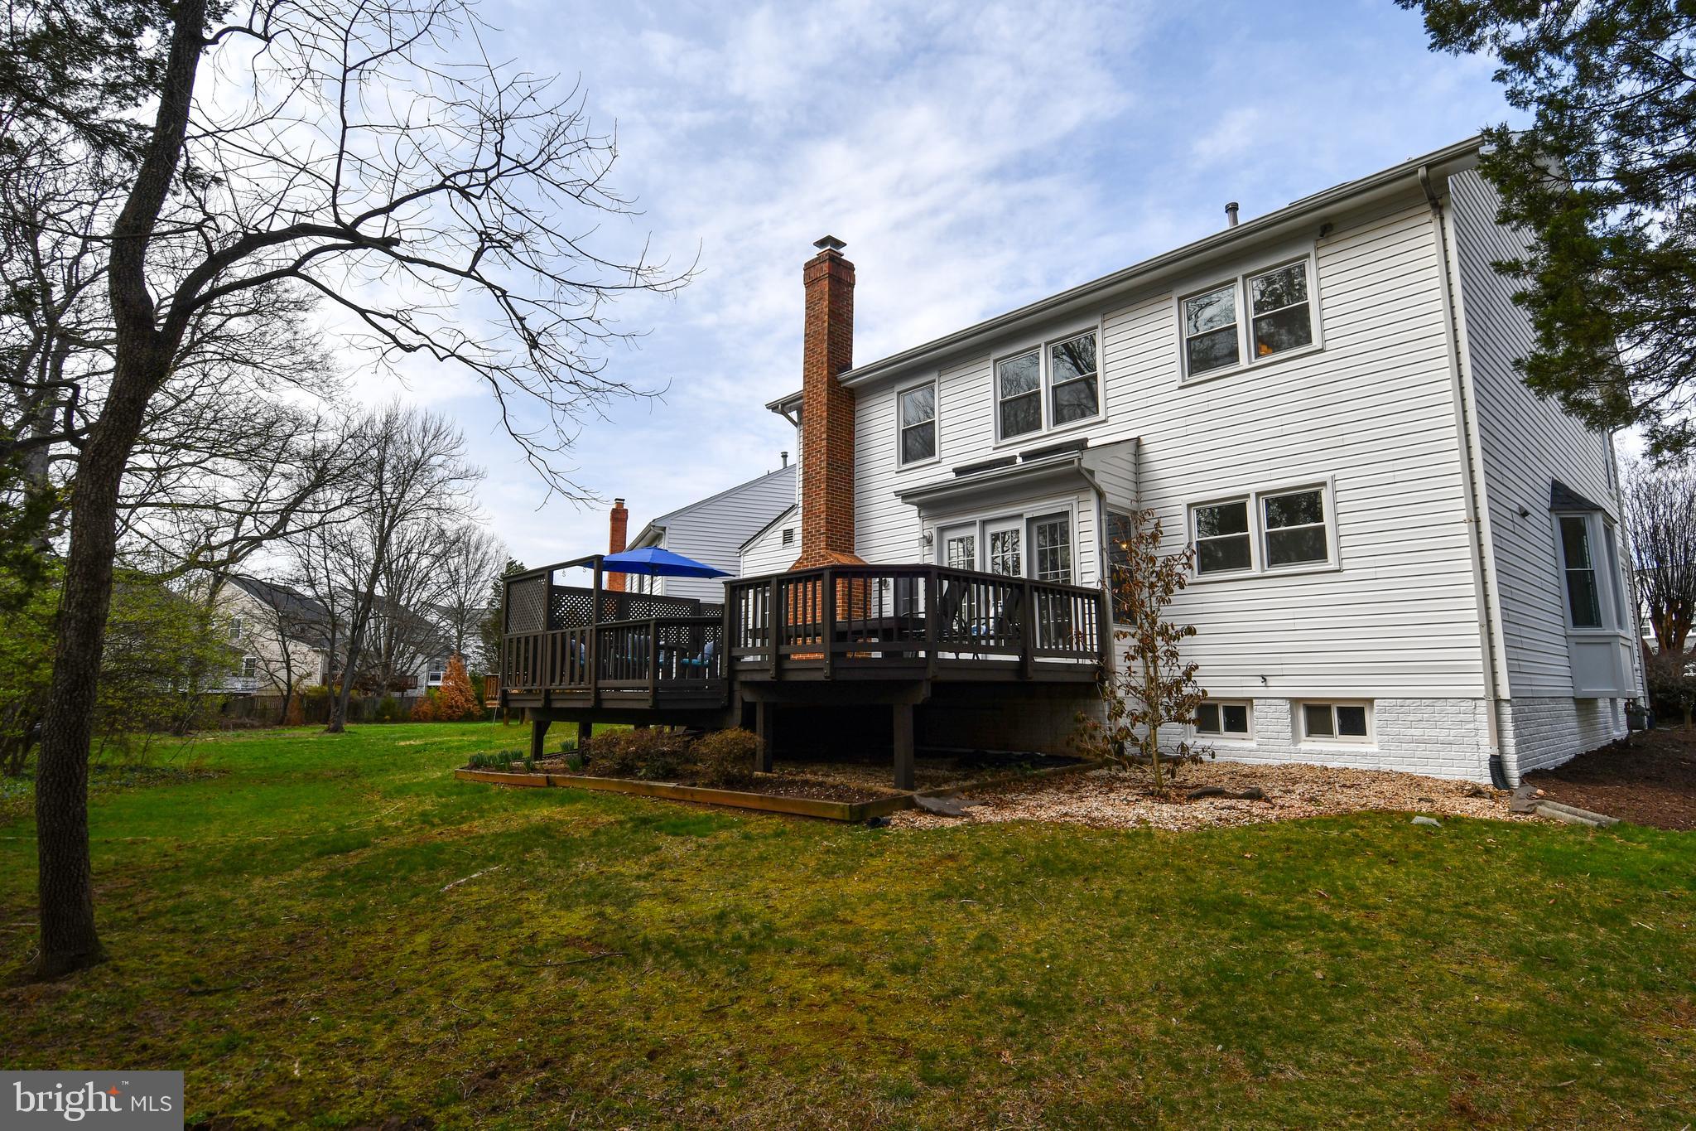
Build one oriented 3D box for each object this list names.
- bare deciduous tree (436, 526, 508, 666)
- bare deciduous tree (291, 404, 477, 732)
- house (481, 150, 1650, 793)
[{"bbox_3d":[-23.677,3.453,52.883,4.959,12.082,4.959,0,-8,0],"label":"bare deciduous tree"},{"bbox_3d":[-17.989,-0.128,32.936,7.103,12.799,7.103,0,-8,0],"label":"bare deciduous tree"},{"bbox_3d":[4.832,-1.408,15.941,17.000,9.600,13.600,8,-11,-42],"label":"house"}]

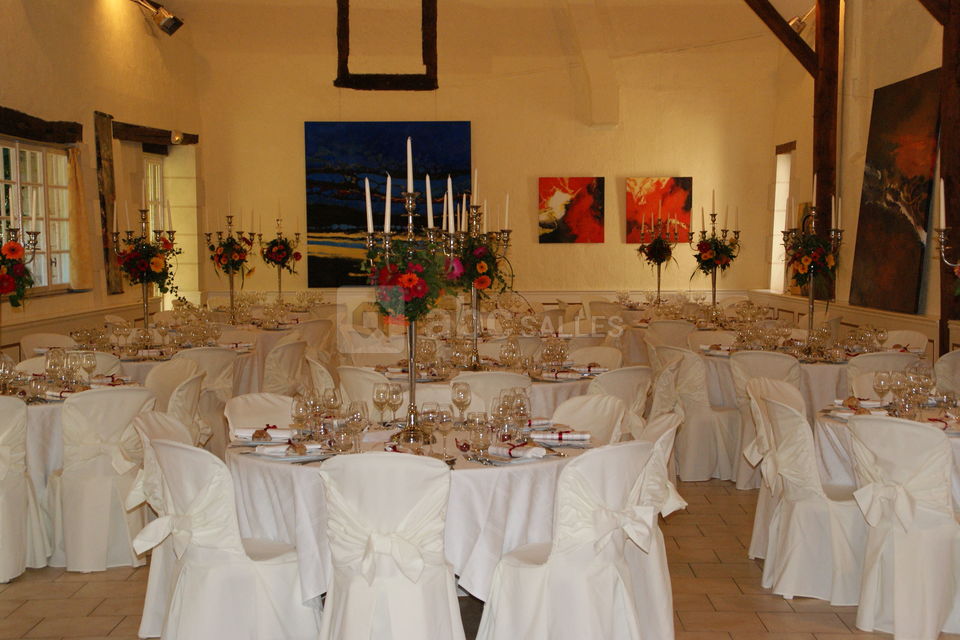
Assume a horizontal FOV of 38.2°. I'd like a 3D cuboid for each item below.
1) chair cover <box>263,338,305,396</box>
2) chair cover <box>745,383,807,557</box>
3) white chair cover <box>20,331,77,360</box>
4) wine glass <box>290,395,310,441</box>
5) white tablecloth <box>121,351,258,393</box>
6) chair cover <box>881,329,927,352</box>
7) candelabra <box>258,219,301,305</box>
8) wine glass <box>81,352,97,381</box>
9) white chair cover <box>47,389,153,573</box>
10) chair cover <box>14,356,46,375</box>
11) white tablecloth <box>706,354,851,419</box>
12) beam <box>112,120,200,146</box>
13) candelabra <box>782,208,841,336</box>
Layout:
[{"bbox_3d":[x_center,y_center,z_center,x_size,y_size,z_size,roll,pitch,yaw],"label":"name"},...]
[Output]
[{"bbox_3d":[-1.452,0.584,9.351,0.530,0.865,0.450,2,4,34],"label":"chair cover"},{"bbox_3d":[1.682,0.735,6.840,0.550,0.860,0.460,2,4,35],"label":"chair cover"},{"bbox_3d":[-3.022,0.536,10.154,0.530,0.865,0.450,3,4,37],"label":"white chair cover"},{"bbox_3d":[-0.787,0.419,6.072,0.080,0.205,0.080,0,4,0],"label":"wine glass"},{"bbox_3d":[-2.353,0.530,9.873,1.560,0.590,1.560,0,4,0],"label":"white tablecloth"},{"bbox_3d":[3.151,0.542,10.768,0.560,0.905,0.470,-2,4,-34],"label":"chair cover"},{"bbox_3d":[-2.256,-0.630,15.600,0.460,1.000,0.460,0,3,0],"label":"candelabra"},{"bbox_3d":[-2.167,0.277,7.690,0.083,0.188,0.083,0,3,0],"label":"wine glass"},{"bbox_3d":[-1.928,0.749,6.808,0.460,0.870,0.520,-2,4,-31],"label":"white chair cover"},{"bbox_3d":[-2.641,0.641,8.412,0.450,0.865,0.530,-1,3,-9],"label":"chair cover"},{"bbox_3d":[2.331,0.481,9.698,1.580,0.520,1.580,0,4,0],"label":"white tablecloth"},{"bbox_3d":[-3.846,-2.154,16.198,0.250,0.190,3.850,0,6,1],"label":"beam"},{"bbox_3d":[2.330,-0.272,9.663,0.440,1.000,0.440,0,4,0],"label":"candelabra"}]

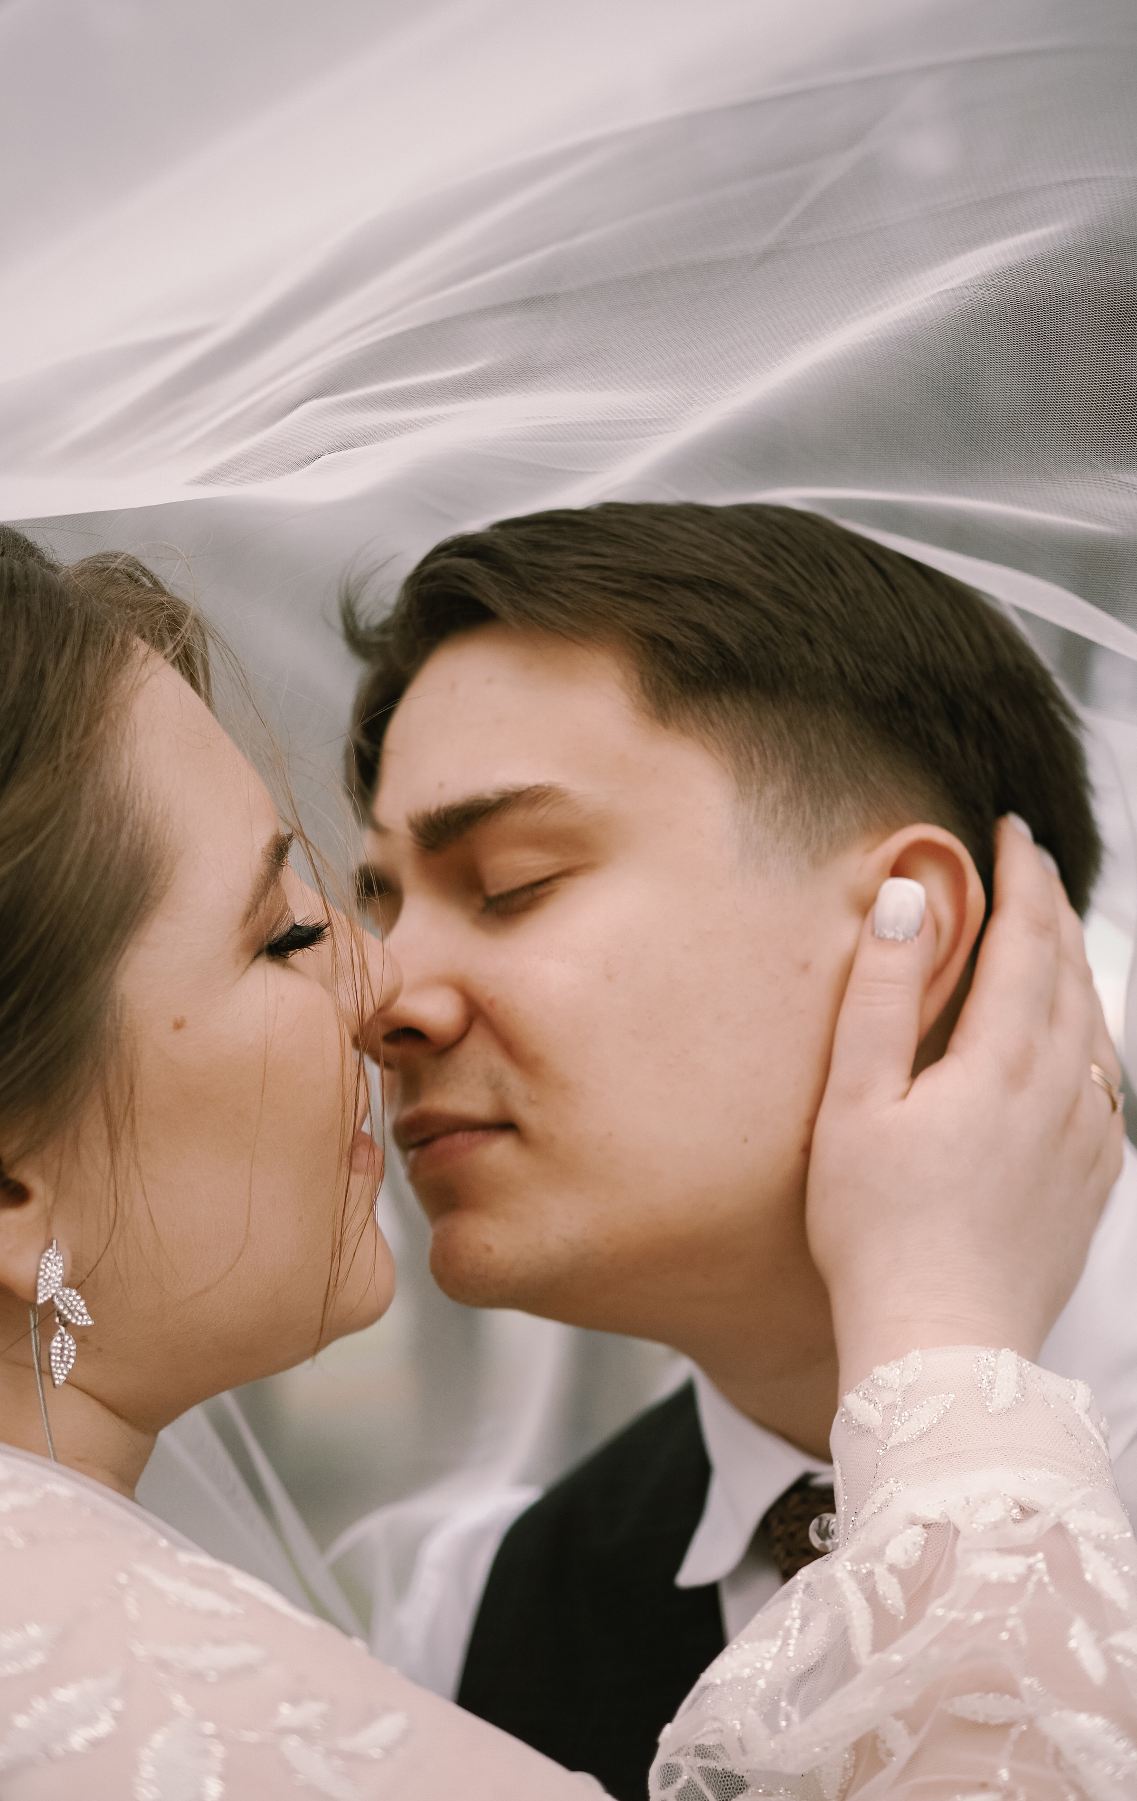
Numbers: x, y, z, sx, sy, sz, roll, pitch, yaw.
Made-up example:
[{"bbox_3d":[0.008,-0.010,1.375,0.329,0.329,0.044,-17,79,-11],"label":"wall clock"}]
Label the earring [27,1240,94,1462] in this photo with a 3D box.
[{"bbox_3d":[-0.122,0.108,0.625,0.015,0.055,0.010,0,0,-25],"label":"earring"}]

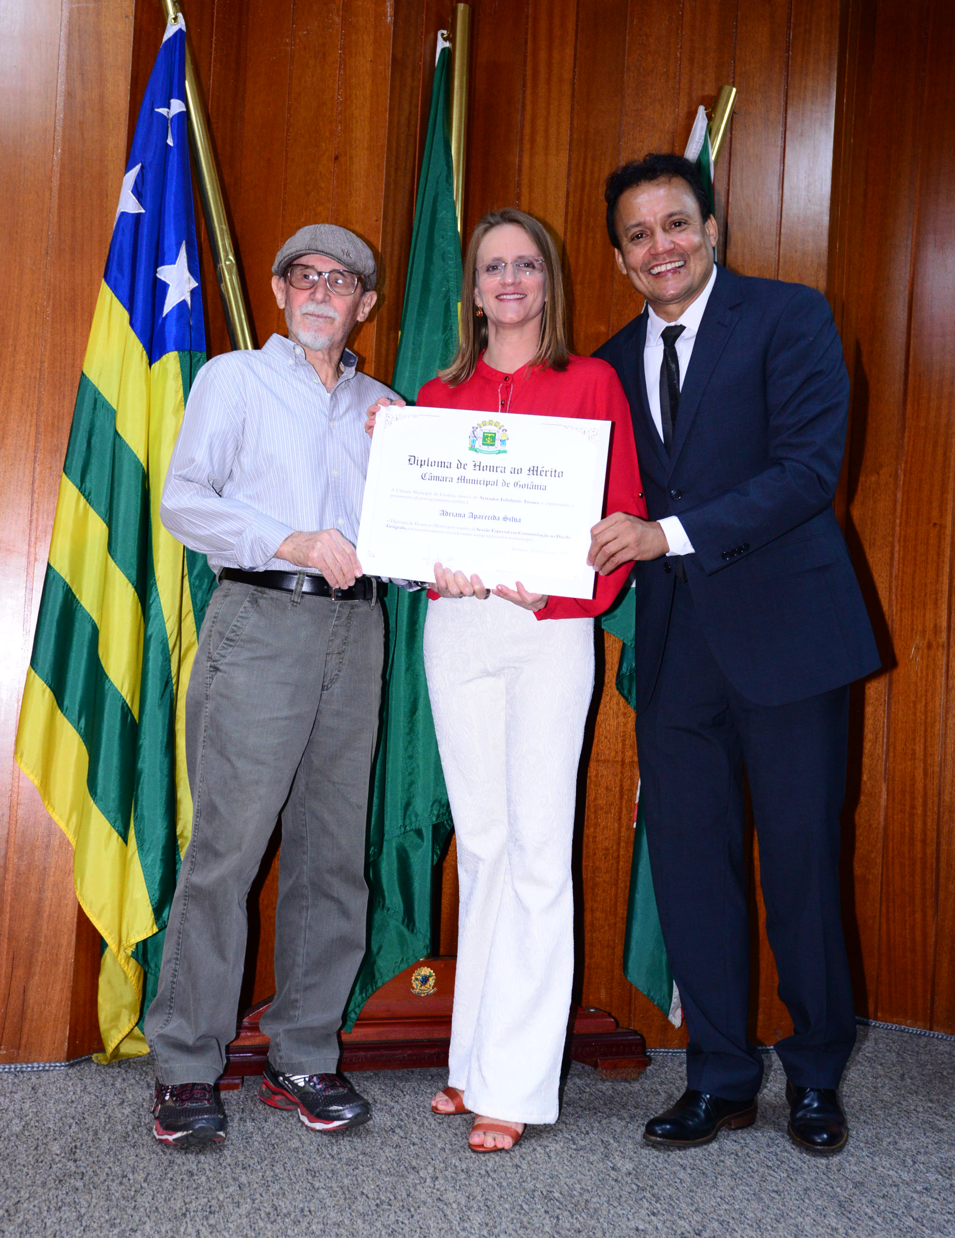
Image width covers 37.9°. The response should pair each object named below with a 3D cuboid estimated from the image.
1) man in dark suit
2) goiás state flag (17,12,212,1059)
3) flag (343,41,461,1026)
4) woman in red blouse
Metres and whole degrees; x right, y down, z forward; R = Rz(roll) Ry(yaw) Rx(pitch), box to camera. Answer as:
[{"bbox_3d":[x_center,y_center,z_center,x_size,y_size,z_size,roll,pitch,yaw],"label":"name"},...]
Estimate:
[{"bbox_3d":[0.452,0.061,2.600,0.580,1.810,0.520,3,-1,20],"label":"man in dark suit"},{"bbox_3d":[-0.667,-0.154,2.722,0.420,2.110,0.250,4,-1,-13],"label":"goiás state flag"},{"bbox_3d":[-0.098,-0.203,2.893,0.280,2.060,0.220,4,-1,-13],"label":"flag"},{"bbox_3d":[0.045,0.087,2.579,0.510,1.710,0.440,3,-1,8],"label":"woman in red blouse"}]

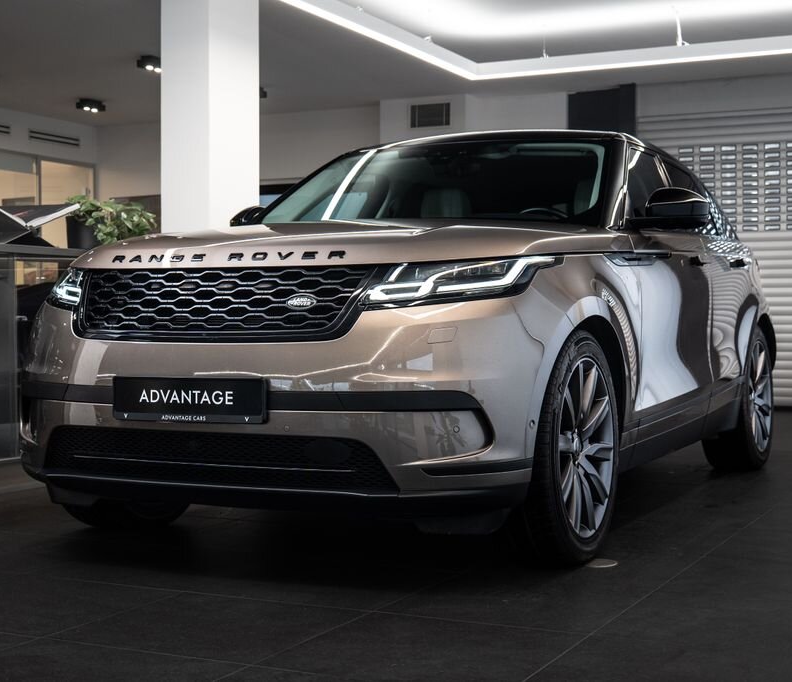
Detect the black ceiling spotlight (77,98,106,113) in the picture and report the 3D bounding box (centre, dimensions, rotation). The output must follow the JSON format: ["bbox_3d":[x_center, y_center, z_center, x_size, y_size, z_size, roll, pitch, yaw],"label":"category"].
[{"bbox_3d":[-3.089,-2.385,12.959,0.140,0.100,0.270,0,1,27],"label":"black ceiling spotlight"}]

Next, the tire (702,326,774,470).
[{"bbox_3d":[1.778,0.291,6.673,0.265,0.767,0.767,0,1,26],"label":"tire"}]

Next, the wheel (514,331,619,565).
[{"bbox_3d":[0.505,0.331,4.084,0.270,0.765,0.770,0,1,27],"label":"wheel"}]

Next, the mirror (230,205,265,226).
[{"bbox_3d":[-0.628,-0.522,5.736,0.270,0.180,0.160,0,1,27],"label":"mirror"}]

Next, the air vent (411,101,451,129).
[{"bbox_3d":[0.329,-2.133,12.120,0.415,0.215,0.030,0,1,27],"label":"air vent"}]

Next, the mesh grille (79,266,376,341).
[{"bbox_3d":[-0.553,-0.111,3.772,1.060,0.230,0.150,0,1,27],"label":"mesh grille"}]

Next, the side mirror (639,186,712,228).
[{"bbox_3d":[1.073,-0.515,4.938,0.250,0.152,0.160,0,1,26],"label":"side mirror"}]

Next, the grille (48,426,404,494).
[{"bbox_3d":[-0.566,0.341,3.752,1.250,0.180,0.140,0,1,27],"label":"grille"}]

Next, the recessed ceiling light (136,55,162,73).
[{"bbox_3d":[-1.955,-2.228,10.335,0.130,0.090,0.290,0,1,27],"label":"recessed ceiling light"}]

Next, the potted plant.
[{"bbox_3d":[-1.548,-0.625,6.950,0.480,0.345,0.380,0,1,0],"label":"potted plant"}]

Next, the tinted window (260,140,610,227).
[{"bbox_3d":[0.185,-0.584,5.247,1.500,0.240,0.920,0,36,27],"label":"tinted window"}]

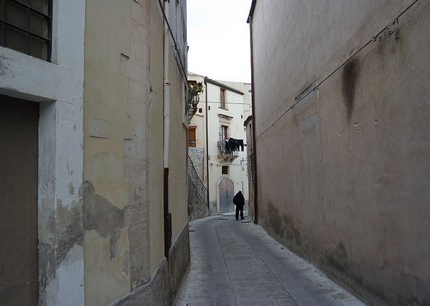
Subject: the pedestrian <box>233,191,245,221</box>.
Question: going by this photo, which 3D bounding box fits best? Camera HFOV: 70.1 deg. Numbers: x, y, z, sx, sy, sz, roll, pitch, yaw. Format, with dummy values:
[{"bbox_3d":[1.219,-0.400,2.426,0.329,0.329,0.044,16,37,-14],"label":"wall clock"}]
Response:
[{"bbox_3d":[1.314,2.865,16.500,0.580,1.610,0.400,-2,-4,13],"label":"pedestrian"}]

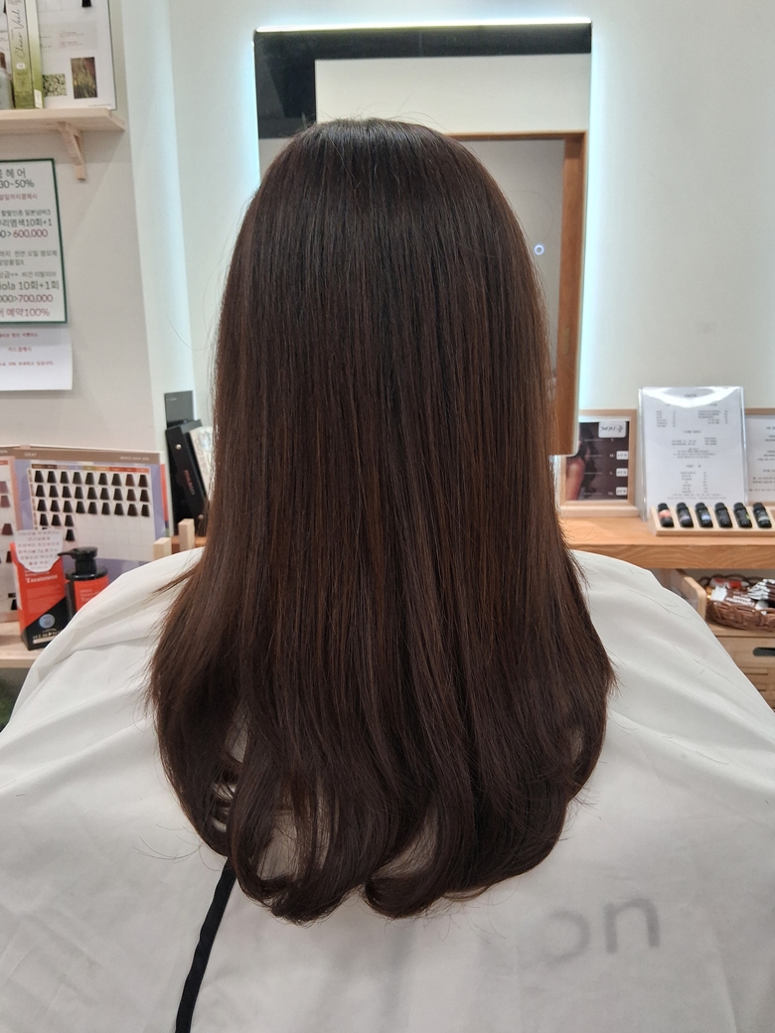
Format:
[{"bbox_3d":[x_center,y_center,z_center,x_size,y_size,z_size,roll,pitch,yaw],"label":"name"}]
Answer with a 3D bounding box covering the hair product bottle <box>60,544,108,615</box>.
[{"bbox_3d":[-0.548,0.153,1.410,0.087,0.196,0.072,-8,14,-28],"label":"hair product bottle"}]

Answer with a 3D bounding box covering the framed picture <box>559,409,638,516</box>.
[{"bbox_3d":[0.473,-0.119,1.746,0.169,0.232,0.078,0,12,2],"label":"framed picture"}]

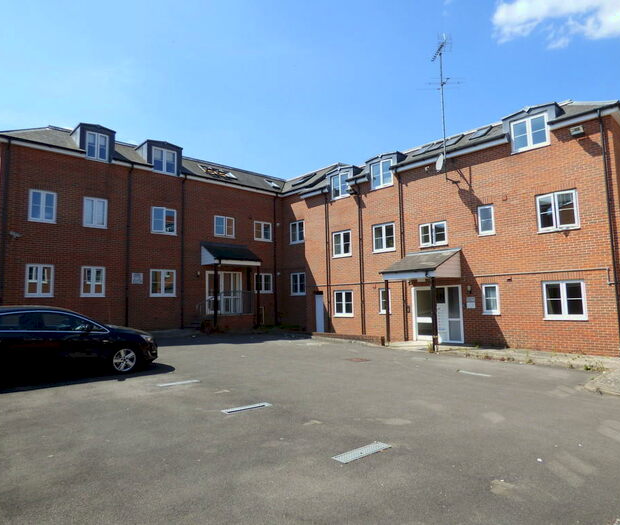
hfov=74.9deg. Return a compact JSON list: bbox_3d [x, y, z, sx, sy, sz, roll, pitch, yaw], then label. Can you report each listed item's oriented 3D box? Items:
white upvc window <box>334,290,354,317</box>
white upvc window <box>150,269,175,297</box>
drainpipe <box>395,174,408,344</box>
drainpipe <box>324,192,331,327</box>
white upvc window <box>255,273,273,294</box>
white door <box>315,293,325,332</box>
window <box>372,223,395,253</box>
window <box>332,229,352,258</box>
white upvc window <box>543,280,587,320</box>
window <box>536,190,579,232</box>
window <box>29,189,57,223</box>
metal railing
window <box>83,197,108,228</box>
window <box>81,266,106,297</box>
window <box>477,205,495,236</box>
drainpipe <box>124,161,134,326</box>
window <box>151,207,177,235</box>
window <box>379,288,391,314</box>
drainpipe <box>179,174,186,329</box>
[{"bbox_3d":[1.496,1.840,17.971,1.097,1.184,0.120,-7,-8,44],"label":"white upvc window"},{"bbox_3d":[-6.278,0.887,17.297,1.138,1.181,0.120,4,-8,-41],"label":"white upvc window"},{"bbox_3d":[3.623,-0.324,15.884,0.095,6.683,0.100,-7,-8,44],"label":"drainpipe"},{"bbox_3d":[0.791,-0.093,18.448,0.090,6.380,0.120,-6,-8,43],"label":"drainpipe"},{"bbox_3d":[-2.387,1.096,20.874,1.140,1.010,0.110,4,-8,-42],"label":"white upvc window"},{"bbox_3d":[0.476,2.441,19.011,0.647,1.872,0.080,-7,-8,44],"label":"white door"},{"bbox_3d":[3.074,-0.990,16.636,1.065,1.147,0.100,-6,-8,42],"label":"window"},{"bbox_3d":[1.444,-0.824,18.241,1.097,1.176,0.120,-7,-8,44],"label":"window"},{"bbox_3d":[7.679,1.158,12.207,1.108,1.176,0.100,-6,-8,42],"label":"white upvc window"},{"bbox_3d":[7.541,-1.531,12.317,1.110,1.200,0.120,-6,-8,43],"label":"window"},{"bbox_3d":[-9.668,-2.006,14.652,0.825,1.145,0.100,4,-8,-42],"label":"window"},{"bbox_3d":[-4.014,1.900,18.483,2.980,1.100,1.100,4,-8,-42],"label":"metal railing"},{"bbox_3d":[-8.380,-1.917,15.829,0.870,1.180,0.110,4,-8,-42],"label":"window"},{"bbox_3d":[-8.323,0.756,15.548,0.848,1.152,0.100,4,-8,-42],"label":"window"},{"bbox_3d":[6.007,-1.427,13.757,0.540,1.040,0.110,-6,-8,43],"label":"window"},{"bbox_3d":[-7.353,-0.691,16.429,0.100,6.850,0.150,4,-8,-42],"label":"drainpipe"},{"bbox_3d":[-6.339,-1.772,17.631,1.104,1.165,0.100,4,-8,-42],"label":"window"},{"bbox_3d":[3.060,1.585,16.451,0.557,1.063,0.120,-7,-8,44],"label":"window"},{"bbox_3d":[-5.622,-0.533,17.878,0.107,6.790,0.100,4,-8,-41],"label":"drainpipe"}]

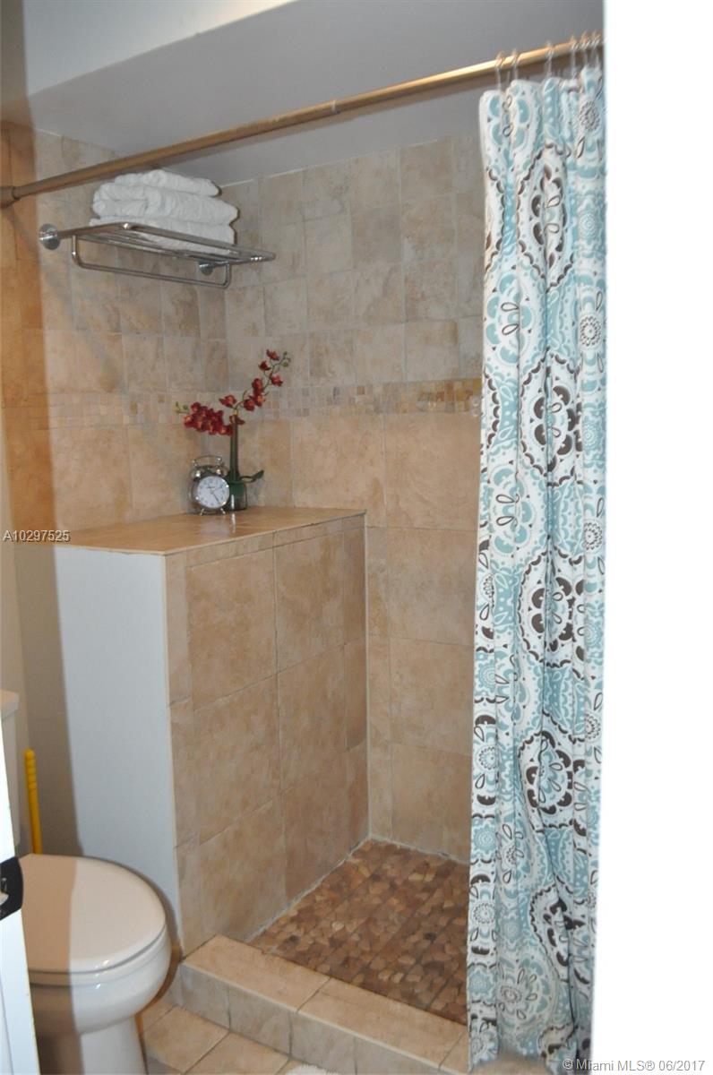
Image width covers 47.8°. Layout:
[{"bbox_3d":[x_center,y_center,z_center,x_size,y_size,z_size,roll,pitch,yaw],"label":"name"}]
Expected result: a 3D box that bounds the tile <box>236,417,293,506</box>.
[{"bbox_3d":[-0.299,-0.231,2.608,0.243,0.286,0.012,3,9,31],"label":"tile"}]

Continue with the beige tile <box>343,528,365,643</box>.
[{"bbox_3d":[-0.011,0.137,2.328,0.012,0.320,0.122,3,9,31],"label":"beige tile"}]

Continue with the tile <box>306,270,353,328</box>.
[{"bbox_3d":[-0.075,-0.715,2.447,0.161,0.160,0.012,3,9,30],"label":"tile"}]

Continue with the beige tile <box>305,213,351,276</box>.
[{"bbox_3d":[-0.076,-0.832,2.301,0.158,0.154,0.012,3,9,31],"label":"beige tile"}]

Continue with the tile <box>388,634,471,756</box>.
[{"bbox_3d":[0.249,0.470,2.381,0.327,0.327,0.012,3,9,31],"label":"tile"}]

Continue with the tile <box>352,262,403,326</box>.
[{"bbox_3d":[0.067,-0.691,2.317,0.160,0.160,0.012,3,9,31],"label":"tile"}]

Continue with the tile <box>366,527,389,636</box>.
[{"bbox_3d":[0.066,0.136,2.494,0.072,0.337,0.012,3,9,30],"label":"tile"}]

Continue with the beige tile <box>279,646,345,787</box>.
[{"bbox_3d":[-0.117,0.482,2.186,0.012,0.317,0.309,3,9,31],"label":"beige tile"}]

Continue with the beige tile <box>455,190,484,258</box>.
[{"bbox_3d":[0.347,-0.854,2.177,0.160,0.160,0.012,3,9,30],"label":"beige tile"}]

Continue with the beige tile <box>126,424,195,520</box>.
[{"bbox_3d":[-0.561,-0.193,2.426,0.012,0.280,0.327,3,9,31],"label":"beige tile"}]

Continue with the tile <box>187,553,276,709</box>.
[{"bbox_3d":[-0.289,0.204,1.880,0.012,0.318,0.309,3,9,31],"label":"tile"}]

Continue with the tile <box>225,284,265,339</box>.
[{"bbox_3d":[-0.357,-0.730,2.611,0.157,0.160,0.012,3,9,30],"label":"tile"}]

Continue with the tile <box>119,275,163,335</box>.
[{"bbox_3d":[-0.598,-0.643,2.231,0.012,0.149,0.154,3,9,31],"label":"tile"}]

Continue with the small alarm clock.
[{"bbox_3d":[-0.454,-0.161,2.479,0.115,0.176,0.060,-4,9,-22],"label":"small alarm clock"}]

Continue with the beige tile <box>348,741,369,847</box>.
[{"bbox_3d":[0.010,0.798,2.504,0.012,0.335,0.106,3,9,31],"label":"beige tile"}]

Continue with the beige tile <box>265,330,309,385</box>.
[{"bbox_3d":[-0.207,-0.544,2.505,0.160,0.160,0.012,3,9,31],"label":"beige tile"}]

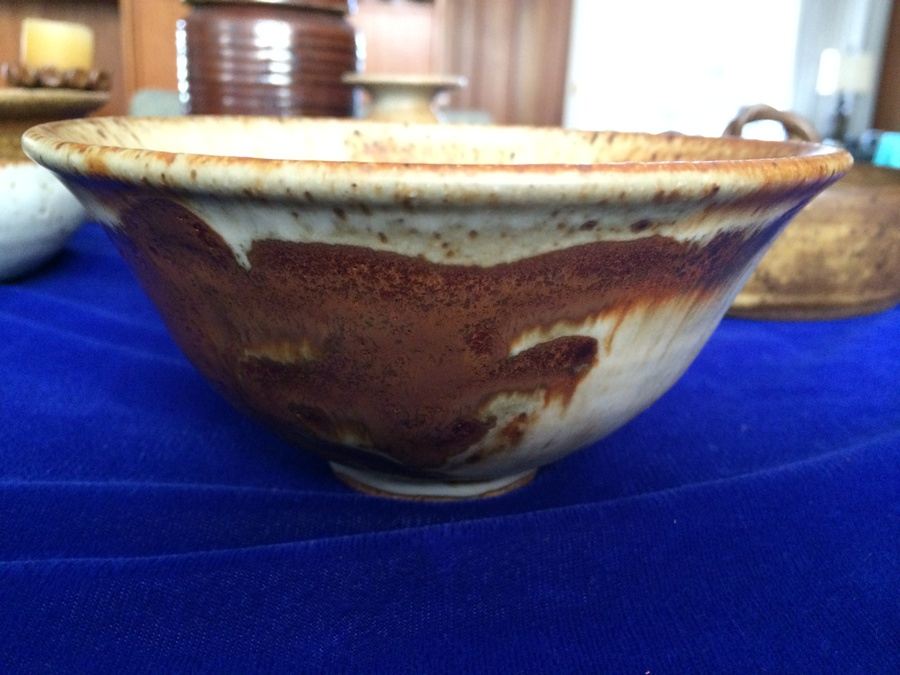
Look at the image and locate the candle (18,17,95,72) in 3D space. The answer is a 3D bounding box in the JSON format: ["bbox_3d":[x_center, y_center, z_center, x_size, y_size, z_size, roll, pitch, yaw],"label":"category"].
[{"bbox_3d":[-0.352,-0.254,0.700,0.058,0.056,0.058,2,17,0],"label":"candle"}]

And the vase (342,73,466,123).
[{"bbox_3d":[-0.035,-0.139,0.585,0.090,0.105,0.090,2,17,0],"label":"vase"}]

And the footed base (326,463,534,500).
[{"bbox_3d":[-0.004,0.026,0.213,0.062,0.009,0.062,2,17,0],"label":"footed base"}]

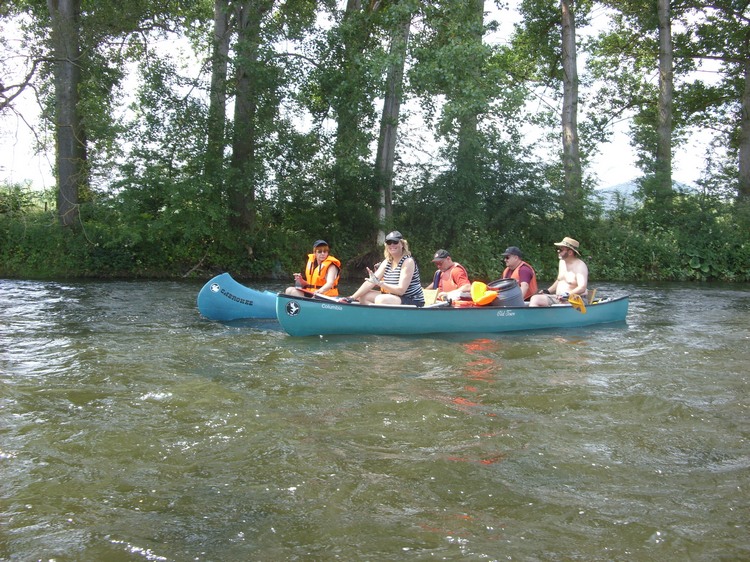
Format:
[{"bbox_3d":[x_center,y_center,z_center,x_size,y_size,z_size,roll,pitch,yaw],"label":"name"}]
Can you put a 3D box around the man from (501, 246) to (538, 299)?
[{"bbox_3d":[1.860,0.030,10.750,0.680,0.970,0.540,0,1,-16],"label":"man"}]

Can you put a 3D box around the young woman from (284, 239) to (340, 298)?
[{"bbox_3d":[-0.770,0.030,10.100,0.720,1.030,0.540,-1,1,-34],"label":"young woman"}]

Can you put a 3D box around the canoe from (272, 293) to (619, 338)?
[{"bbox_3d":[1.200,0.360,9.400,5.200,0.500,0.900,-1,1,-34],"label":"canoe"}]

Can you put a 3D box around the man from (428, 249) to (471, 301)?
[{"bbox_3d":[0.900,0.065,10.500,0.680,0.940,0.540,0,1,-27],"label":"man"}]

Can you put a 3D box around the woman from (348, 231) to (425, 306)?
[{"bbox_3d":[0.120,0.020,8.700,0.820,1.070,0.580,-1,1,-40],"label":"woman"}]

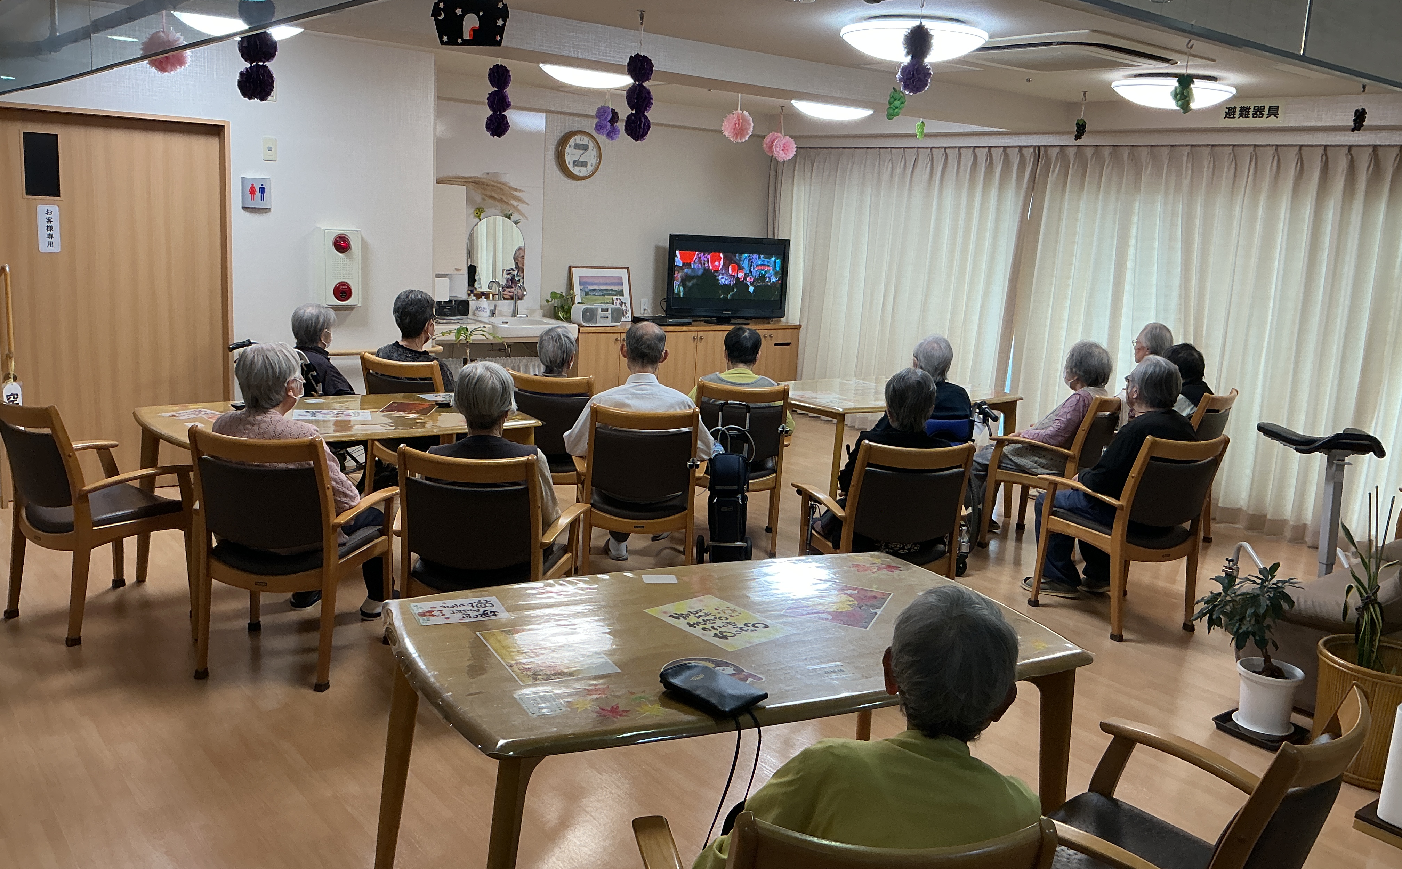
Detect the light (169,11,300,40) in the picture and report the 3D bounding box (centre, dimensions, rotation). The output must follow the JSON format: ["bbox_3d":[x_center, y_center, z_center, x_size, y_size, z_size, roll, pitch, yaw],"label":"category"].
[{"bbox_3d":[-2.130,-1.891,5.389,0.610,0.140,0.610,-5,14,-38],"label":"light"}]

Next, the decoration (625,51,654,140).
[{"bbox_3d":[-0.261,-1.410,4.907,0.114,0.362,0.114,3,11,0],"label":"decoration"}]

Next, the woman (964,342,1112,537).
[{"bbox_3d":[1.736,0.028,6.211,0.820,1.116,0.490,11,13,35],"label":"woman"}]

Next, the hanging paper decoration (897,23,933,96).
[{"bbox_3d":[0.773,-1.354,4.243,0.120,0.251,0.120,3,11,0],"label":"hanging paper decoration"}]

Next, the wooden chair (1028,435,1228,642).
[{"bbox_3d":[1.762,0.365,4.793,0.584,0.815,0.536,-1,12,-24],"label":"wooden chair"}]

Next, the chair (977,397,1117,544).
[{"bbox_3d":[1.762,0.169,5.829,0.536,0.815,0.584,11,13,35],"label":"chair"}]

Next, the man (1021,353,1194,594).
[{"bbox_3d":[1.712,0.196,4.883,0.507,1.106,0.710,-2,12,-27],"label":"man"}]

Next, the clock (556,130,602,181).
[{"bbox_3d":[-0.909,-2.088,8.780,0.379,0.379,0.060,-5,13,-36],"label":"clock"}]

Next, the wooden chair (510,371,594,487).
[{"bbox_3d":[-0.651,0.101,5.745,0.600,0.865,0.600,7,11,16],"label":"wooden chair"}]

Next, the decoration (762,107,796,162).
[{"bbox_3d":[0.593,-2.228,8.768,0.240,0.380,0.190,4,11,3],"label":"decoration"}]

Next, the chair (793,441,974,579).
[{"bbox_3d":[0.713,0.406,4.574,0.600,0.865,0.600,1,11,-14],"label":"chair"}]

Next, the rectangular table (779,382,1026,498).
[{"bbox_3d":[0.975,0.115,6.576,1.500,0.720,0.900,-5,14,-38],"label":"rectangular table"}]

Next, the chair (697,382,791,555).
[{"bbox_3d":[0.145,0.124,5.518,0.584,0.815,0.536,2,11,-7],"label":"chair"}]

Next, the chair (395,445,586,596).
[{"bbox_3d":[-0.689,0.407,3.745,0.584,0.815,0.536,5,11,5],"label":"chair"}]

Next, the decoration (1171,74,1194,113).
[{"bbox_3d":[1.976,-1.400,4.827,0.090,0.161,0.090,8,12,21],"label":"decoration"}]

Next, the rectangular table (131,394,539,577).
[{"bbox_3d":[-1.511,0.268,4.939,1.500,0.700,0.920,-4,13,-36],"label":"rectangular table"}]

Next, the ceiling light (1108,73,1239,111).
[{"bbox_3d":[2.386,-1.728,5.927,0.610,0.140,0.610,-5,14,-38],"label":"ceiling light"}]

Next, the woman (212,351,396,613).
[{"bbox_3d":[-1.294,0.192,4.002,0.507,1.066,0.822,5,11,9],"label":"woman"}]

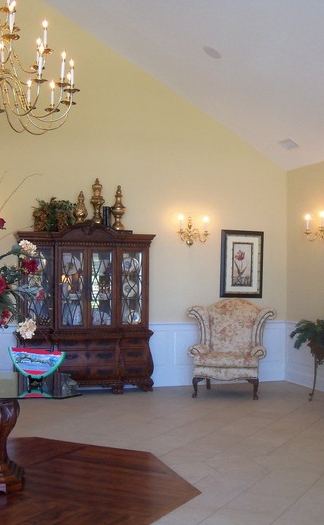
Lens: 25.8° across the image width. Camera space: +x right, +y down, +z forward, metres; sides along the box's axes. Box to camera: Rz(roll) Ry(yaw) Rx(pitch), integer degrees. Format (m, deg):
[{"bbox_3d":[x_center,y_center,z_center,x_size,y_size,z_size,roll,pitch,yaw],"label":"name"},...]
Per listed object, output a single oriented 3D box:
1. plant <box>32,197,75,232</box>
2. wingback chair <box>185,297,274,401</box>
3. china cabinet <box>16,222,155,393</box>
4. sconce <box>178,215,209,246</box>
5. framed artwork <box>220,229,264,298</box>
[{"bbox_3d":[-1.331,-0.581,8.748,0.531,0.456,0.403,1,-2,-18],"label":"plant"},{"bbox_3d":[0.894,1.052,8.928,1.060,1.200,0.870,1,-1,11],"label":"wingback chair"},{"bbox_3d":[-0.959,0.553,8.840,1.714,2.134,0.459,1,-2,-18],"label":"china cabinet"},{"bbox_3d":[0.405,-0.420,9.449,0.445,0.410,0.202,1,-2,-18],"label":"sconce"},{"bbox_3d":[1.119,0.029,9.828,0.640,0.930,0.040,1,-1,-19],"label":"framed artwork"}]

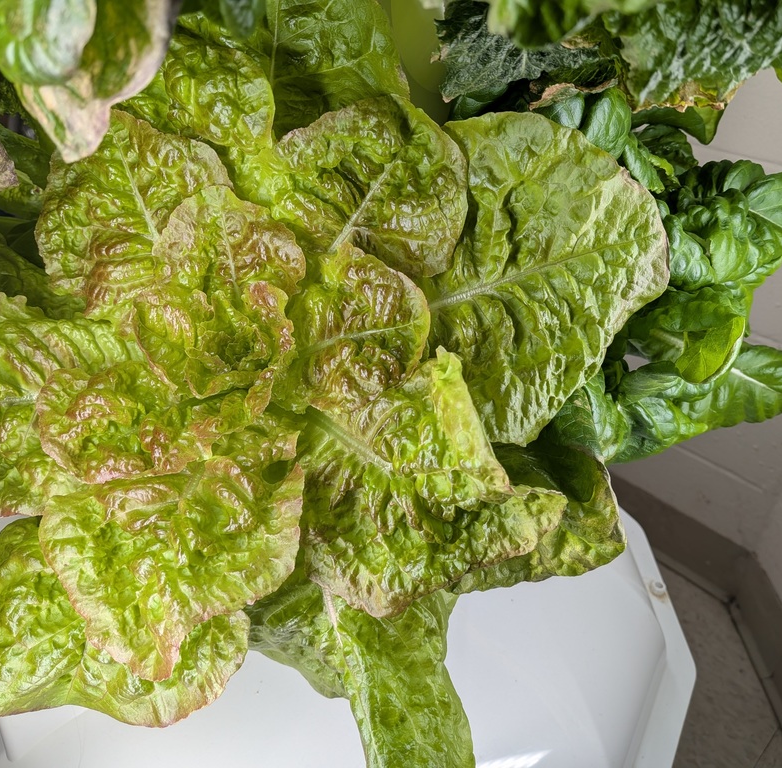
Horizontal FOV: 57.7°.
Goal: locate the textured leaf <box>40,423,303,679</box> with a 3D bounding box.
[{"bbox_3d":[-0.129,0.095,0.431,0.147,0.055,0.152,5,70,2],"label":"textured leaf"}]

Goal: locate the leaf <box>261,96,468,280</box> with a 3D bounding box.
[{"bbox_3d":[-0.018,-0.125,0.465,0.120,0.119,0.055,29,-5,9],"label":"leaf"}]

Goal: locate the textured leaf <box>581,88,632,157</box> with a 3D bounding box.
[{"bbox_3d":[0.176,-0.214,0.580,0.036,0.020,0.056,-11,73,-3],"label":"textured leaf"}]

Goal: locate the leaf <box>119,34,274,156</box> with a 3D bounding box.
[{"bbox_3d":[-0.137,-0.203,0.508,0.098,0.045,0.104,2,75,-3],"label":"leaf"}]

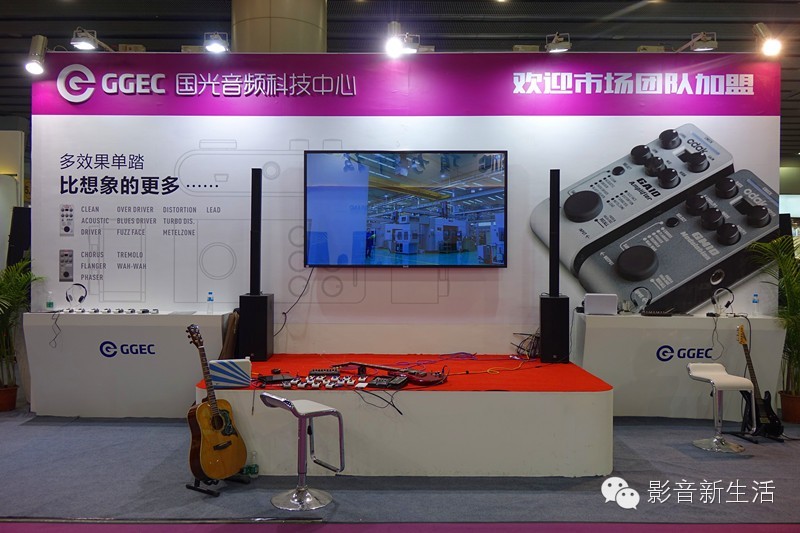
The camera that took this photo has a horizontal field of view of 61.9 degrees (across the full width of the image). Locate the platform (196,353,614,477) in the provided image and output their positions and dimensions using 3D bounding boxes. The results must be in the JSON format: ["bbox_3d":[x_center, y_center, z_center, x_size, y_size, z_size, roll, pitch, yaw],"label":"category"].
[{"bbox_3d":[0.042,1.163,5.620,2.920,0.595,1.970,0,0,1],"label":"platform"}]

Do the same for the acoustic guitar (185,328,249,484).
[{"bbox_3d":[-1.283,0.888,4.425,0.115,1.035,0.400,-24,-16,35],"label":"acoustic guitar"}]

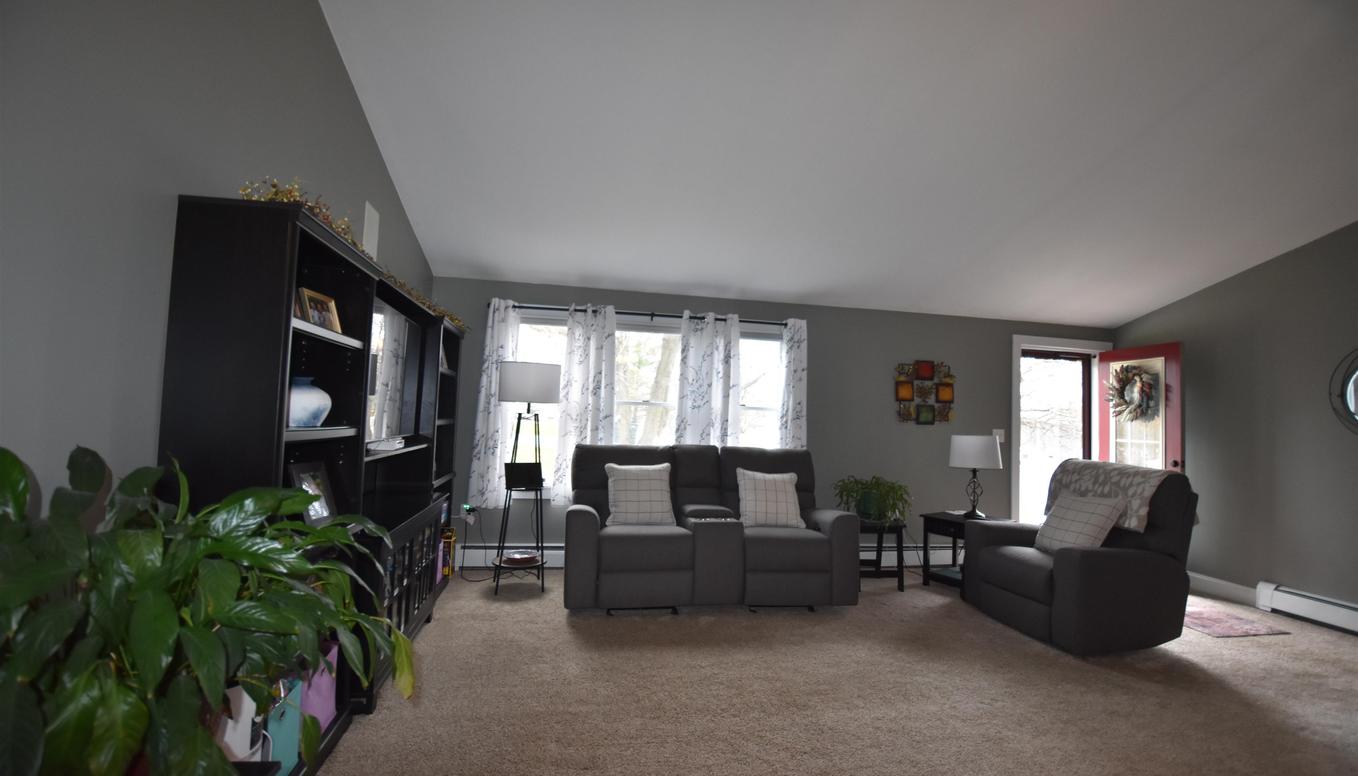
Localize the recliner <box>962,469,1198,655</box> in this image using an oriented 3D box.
[{"bbox_3d":[2.491,0.998,3.577,0.900,1.050,0.960,3,-3,-8],"label":"recliner"}]

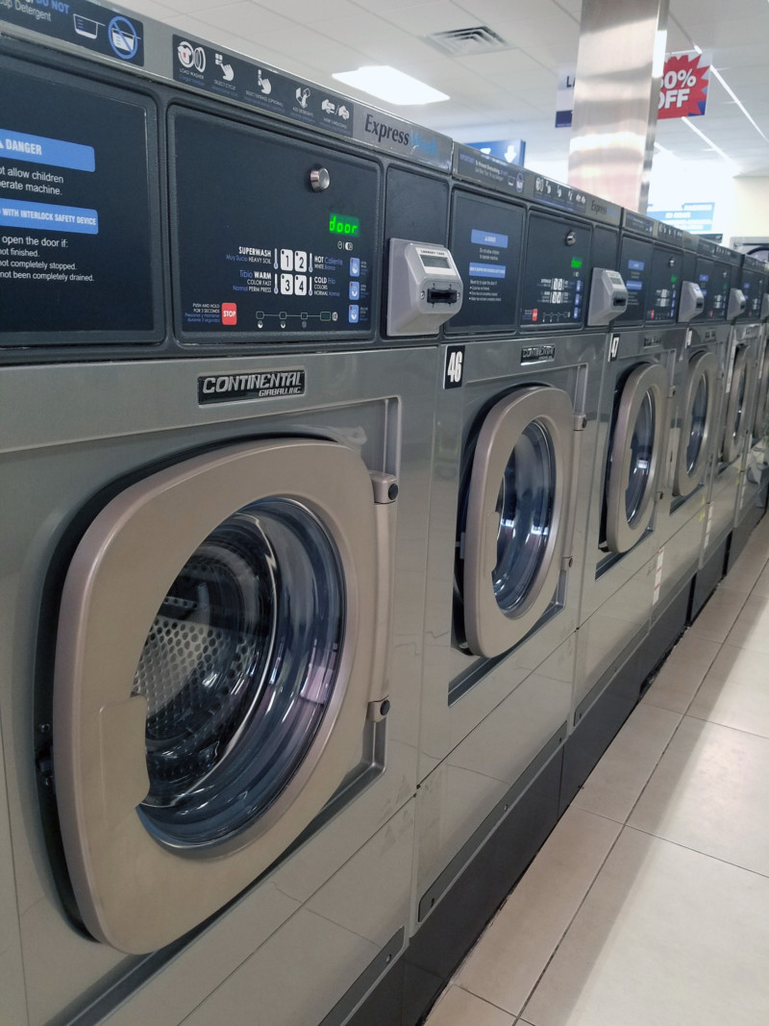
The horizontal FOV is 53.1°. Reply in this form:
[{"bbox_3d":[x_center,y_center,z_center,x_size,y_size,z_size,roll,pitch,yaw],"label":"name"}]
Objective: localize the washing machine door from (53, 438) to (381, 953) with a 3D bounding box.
[{"bbox_3d":[-0.146,0.154,0.743,0.070,0.440,0.430,10,17,26],"label":"washing machine door"}]

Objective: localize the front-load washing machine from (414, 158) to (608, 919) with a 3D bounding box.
[{"bbox_3d":[-0.055,-0.021,1.496,0.760,1.117,0.677,11,18,31],"label":"front-load washing machine"}]

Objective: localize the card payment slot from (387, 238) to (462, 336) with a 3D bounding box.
[{"bbox_3d":[0.051,-0.253,0.870,0.042,0.103,0.115,11,18,31],"label":"card payment slot"}]

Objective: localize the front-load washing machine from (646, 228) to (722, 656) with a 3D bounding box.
[{"bbox_3d":[0.704,-0.317,2.638,0.760,1.117,0.698,11,18,31],"label":"front-load washing machine"}]

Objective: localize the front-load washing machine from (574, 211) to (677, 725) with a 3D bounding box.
[{"bbox_3d":[0.321,-0.168,2.063,0.760,1.117,0.691,11,18,31],"label":"front-load washing machine"}]

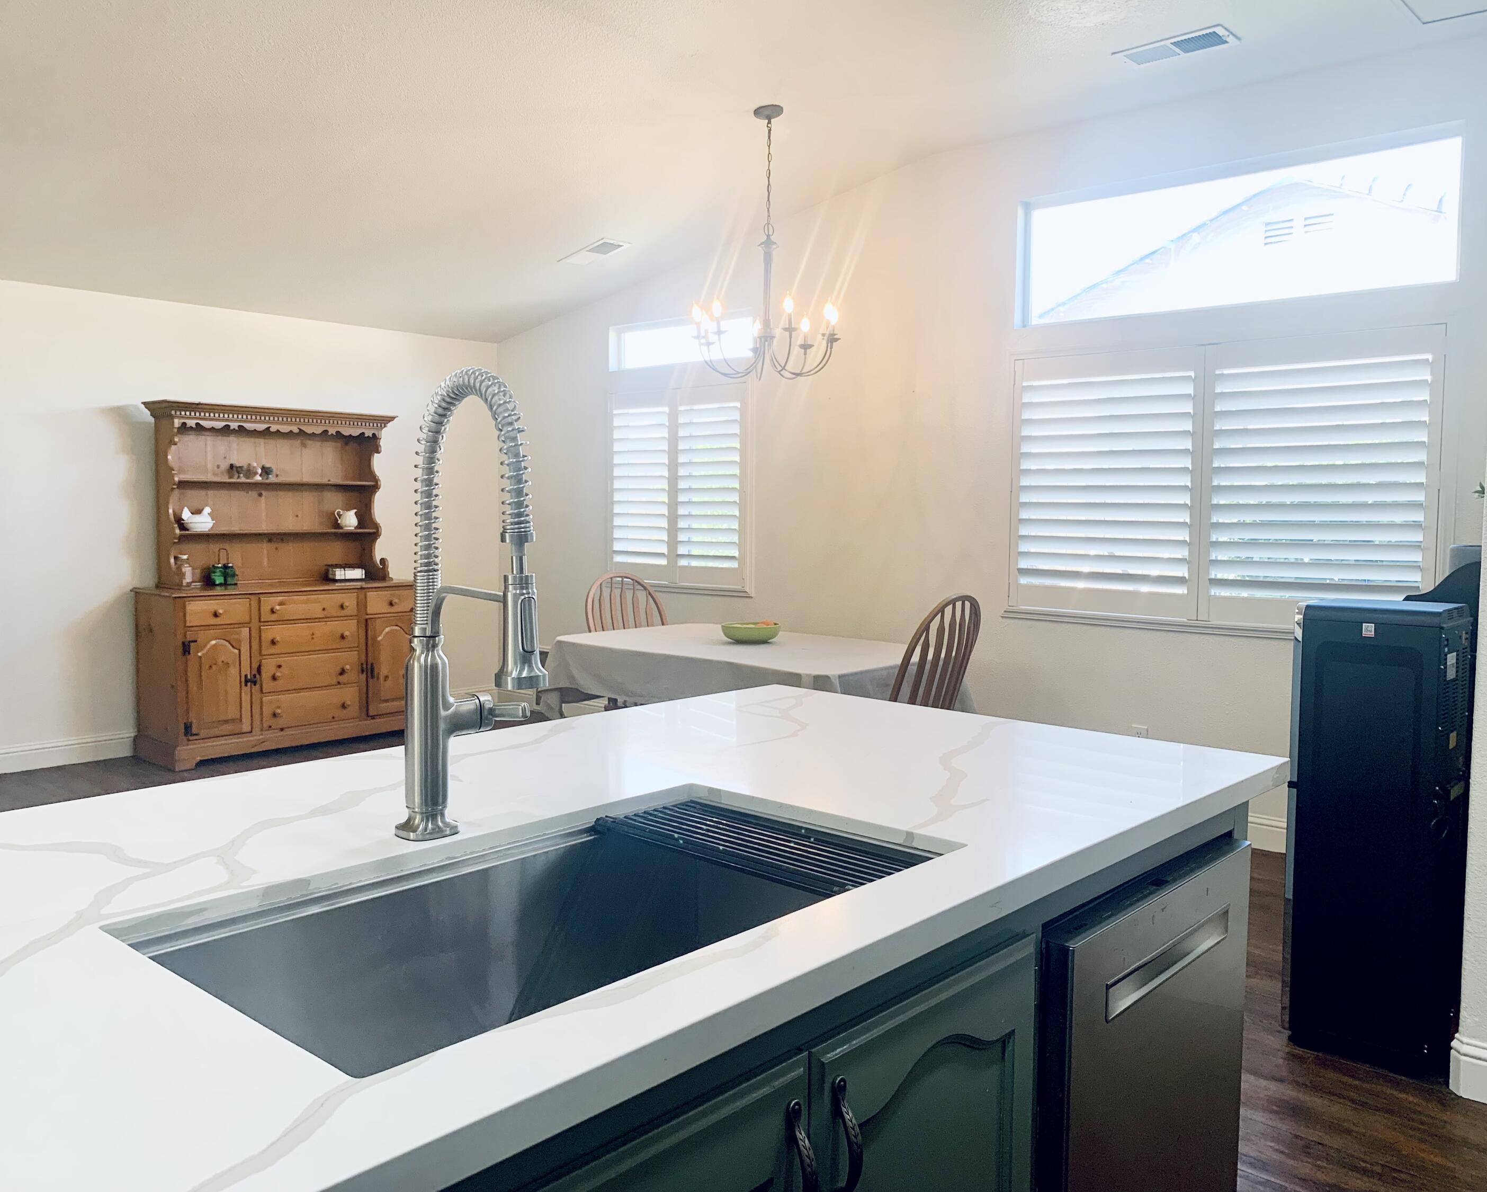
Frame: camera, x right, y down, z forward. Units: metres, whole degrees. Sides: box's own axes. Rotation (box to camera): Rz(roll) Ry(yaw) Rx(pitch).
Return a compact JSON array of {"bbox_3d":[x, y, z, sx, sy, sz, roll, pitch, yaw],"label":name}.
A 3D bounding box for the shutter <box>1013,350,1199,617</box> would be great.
[{"bbox_3d":[1.523,-0.472,5.062,0.849,1.097,0.050,4,6,42],"label":"shutter"}]

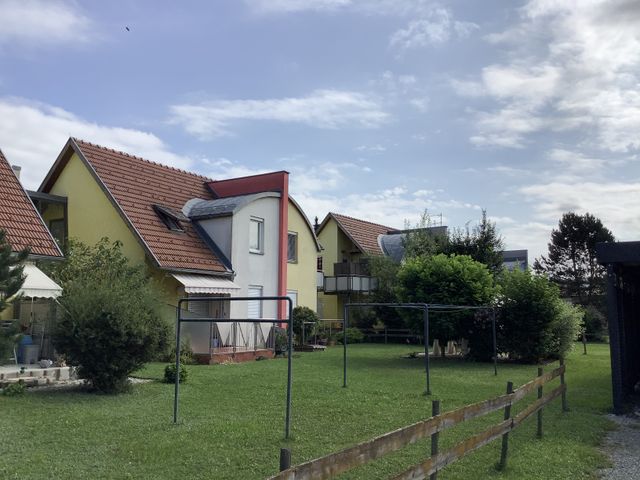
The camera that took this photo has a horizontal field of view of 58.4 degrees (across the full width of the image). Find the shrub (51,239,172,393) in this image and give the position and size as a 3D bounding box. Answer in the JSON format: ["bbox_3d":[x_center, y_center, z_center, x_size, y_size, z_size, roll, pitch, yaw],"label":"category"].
[{"bbox_3d":[-4.544,1.573,12.499,2.500,3.240,2.600,3,-8,-20],"label":"shrub"}]

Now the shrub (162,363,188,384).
[{"bbox_3d":[-3.344,3.073,13.265,0.580,0.470,0.580,2,-8,-14],"label":"shrub"}]

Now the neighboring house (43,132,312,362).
[{"bbox_3d":[-6.192,0.730,25.829,10.900,8.300,11.300,-4,-9,30],"label":"neighboring house"}]

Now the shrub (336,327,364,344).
[{"bbox_3d":[1.629,5.088,30.602,1.490,0.930,1.400,0,-7,3],"label":"shrub"}]

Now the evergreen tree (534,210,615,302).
[{"bbox_3d":[20.591,2.644,46.048,6.030,9.850,6.030,-3,-8,24],"label":"evergreen tree"}]

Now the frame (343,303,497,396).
[{"bbox_3d":[2.581,2.498,13.866,1.970,1.800,4.300,-5,-9,34],"label":"frame"}]

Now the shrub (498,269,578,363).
[{"bbox_3d":[7.675,2.607,20.135,2.630,3.220,2.800,-3,-8,21],"label":"shrub"}]

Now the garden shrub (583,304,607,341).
[{"bbox_3d":[17.104,5.134,35.644,1.900,2.230,1.900,-3,-8,25],"label":"garden shrub"}]

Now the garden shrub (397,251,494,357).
[{"bbox_3d":[4.827,2.485,21.864,3.730,3.880,3.700,-1,-8,12],"label":"garden shrub"}]

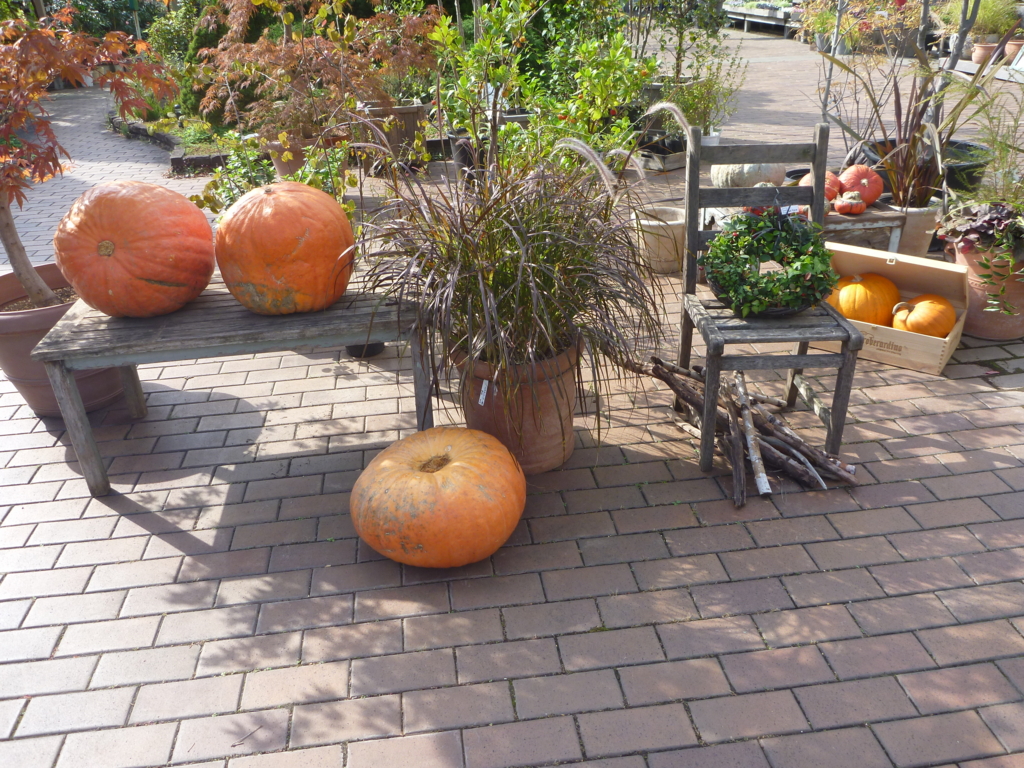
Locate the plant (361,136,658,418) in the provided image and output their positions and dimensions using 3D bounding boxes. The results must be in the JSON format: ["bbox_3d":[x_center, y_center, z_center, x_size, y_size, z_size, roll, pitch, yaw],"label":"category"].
[{"bbox_3d":[0.008,-0.308,2.546,0.920,0.790,0.860,-5,27,-6],"label":"plant"}]

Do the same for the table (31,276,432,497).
[{"bbox_3d":[-0.847,-0.049,2.822,1.150,0.515,0.580,-5,27,-6],"label":"table"}]

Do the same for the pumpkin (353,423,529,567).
[{"bbox_3d":[-0.201,0.306,2.288,0.480,0.330,0.475,-5,27,-6],"label":"pumpkin"}]

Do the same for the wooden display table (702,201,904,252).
[{"bbox_3d":[1.427,-0.740,4.240,0.980,0.290,0.360,-5,27,-5],"label":"wooden display table"}]

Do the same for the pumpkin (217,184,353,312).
[{"bbox_3d":[-0.686,-0.410,2.518,0.410,0.395,0.410,-5,27,-6],"label":"pumpkin"}]

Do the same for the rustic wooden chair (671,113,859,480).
[{"bbox_3d":[0.807,-0.277,2.646,0.470,0.970,0.470,-3,27,-3],"label":"rustic wooden chair"}]

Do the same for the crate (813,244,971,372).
[{"bbox_3d":[1.521,-0.342,3.341,0.520,0.400,0.350,17,33,32],"label":"crate"}]

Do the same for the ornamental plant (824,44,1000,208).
[{"bbox_3d":[2.059,-1.259,4.097,0.860,0.780,0.750,-5,27,-6],"label":"ornamental plant"}]

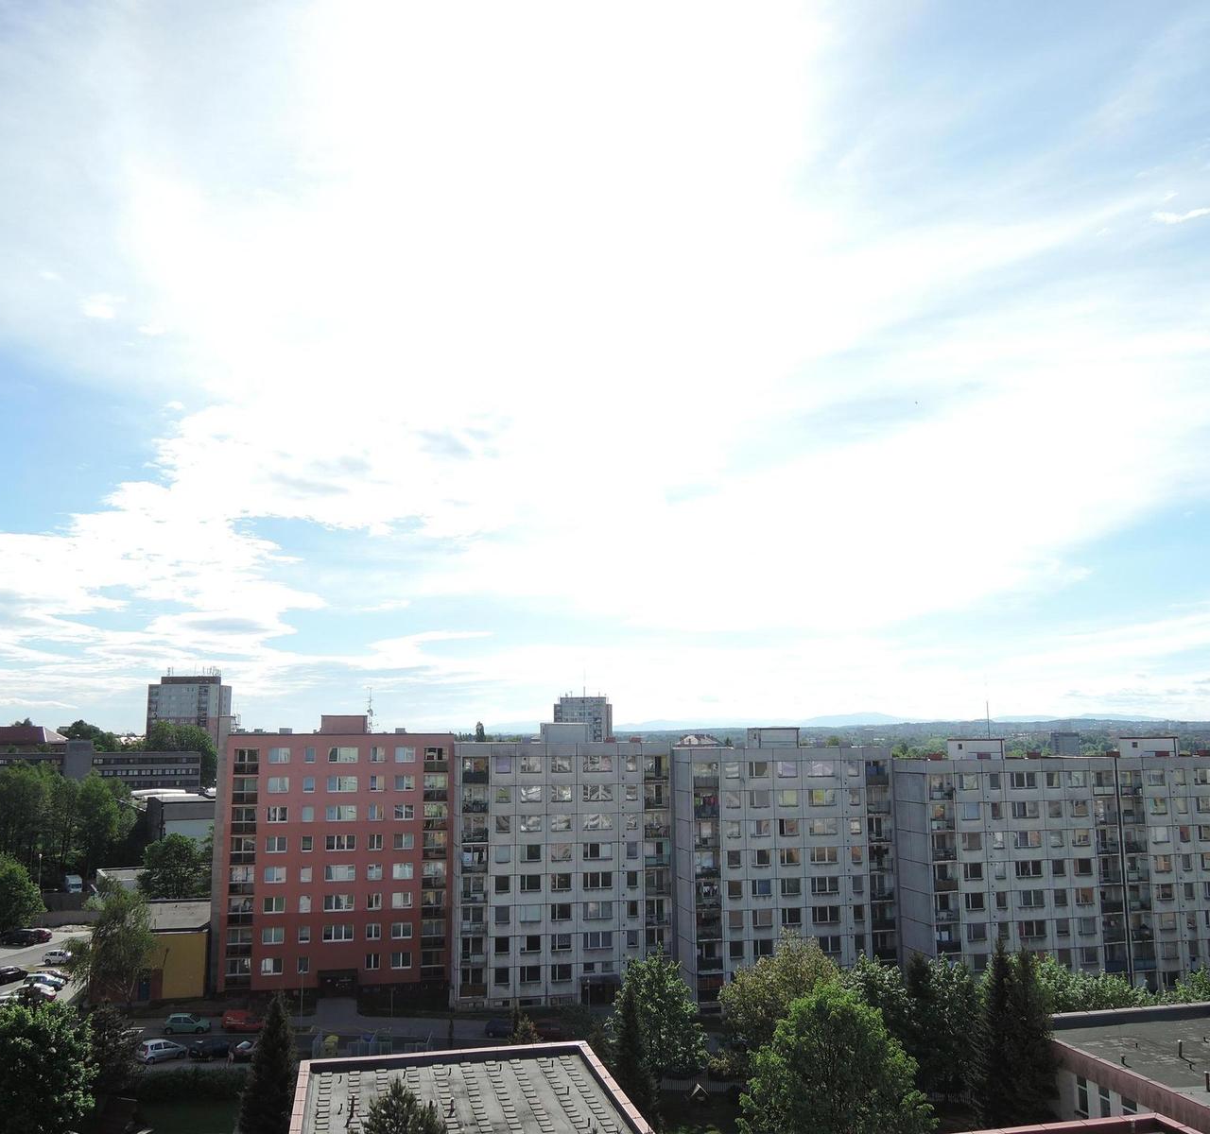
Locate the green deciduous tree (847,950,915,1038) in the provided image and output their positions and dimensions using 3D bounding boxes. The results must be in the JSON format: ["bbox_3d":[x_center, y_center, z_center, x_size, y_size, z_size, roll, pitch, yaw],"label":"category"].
[{"bbox_3d":[23.120,37.150,87.520,6.300,9.500,6.200,-2,-9,14],"label":"green deciduous tree"}]

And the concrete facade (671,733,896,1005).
[{"bbox_3d":[17.620,30.140,107.960,21.500,26.520,11.500,2,-9,-13],"label":"concrete facade"}]

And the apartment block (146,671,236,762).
[{"bbox_3d":[-156.750,60.060,398.500,27.000,36.000,17.000,1,-8,-9],"label":"apartment block"}]

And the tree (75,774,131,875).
[{"bbox_3d":[-76.830,39.540,161.000,7.400,15.580,7.400,4,-10,-25],"label":"tree"}]

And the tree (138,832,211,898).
[{"bbox_3d":[-52.410,38.440,128.380,8.400,11.620,8.200,3,-9,-21],"label":"tree"}]

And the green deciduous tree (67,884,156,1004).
[{"bbox_3d":[-47.310,36.200,99.790,7.600,11.200,7.400,4,-9,-24],"label":"green deciduous tree"}]

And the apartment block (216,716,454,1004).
[{"bbox_3d":[-26.950,28.930,107.140,21.500,27.010,11.500,2,-9,-13],"label":"apartment block"}]

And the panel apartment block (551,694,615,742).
[{"bbox_3d":[-10.650,86.340,525.000,27.500,41.000,22.000,0,-9,-3],"label":"panel apartment block"}]

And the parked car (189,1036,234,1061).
[{"bbox_3d":[-32.520,39.590,86.350,3.950,1.470,1.720,7,-11,-40],"label":"parked car"}]

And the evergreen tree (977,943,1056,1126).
[{"bbox_3d":[28.470,32.260,72.500,5.000,12.340,5.000,-3,-9,20],"label":"evergreen tree"}]

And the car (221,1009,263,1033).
[{"bbox_3d":[-30.510,38.540,89.200,4.000,1.550,1.670,0,-9,-5],"label":"car"}]

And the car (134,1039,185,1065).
[{"bbox_3d":[-36.120,39.340,85.470,3.820,1.520,1.690,7,-11,-40],"label":"car"}]

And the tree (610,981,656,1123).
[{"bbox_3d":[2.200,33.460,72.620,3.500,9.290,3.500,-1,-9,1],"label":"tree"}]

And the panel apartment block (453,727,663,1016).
[{"bbox_3d":[-4.740,29.550,107.430,21.200,26.700,11.500,2,-9,-13],"label":"panel apartment block"}]

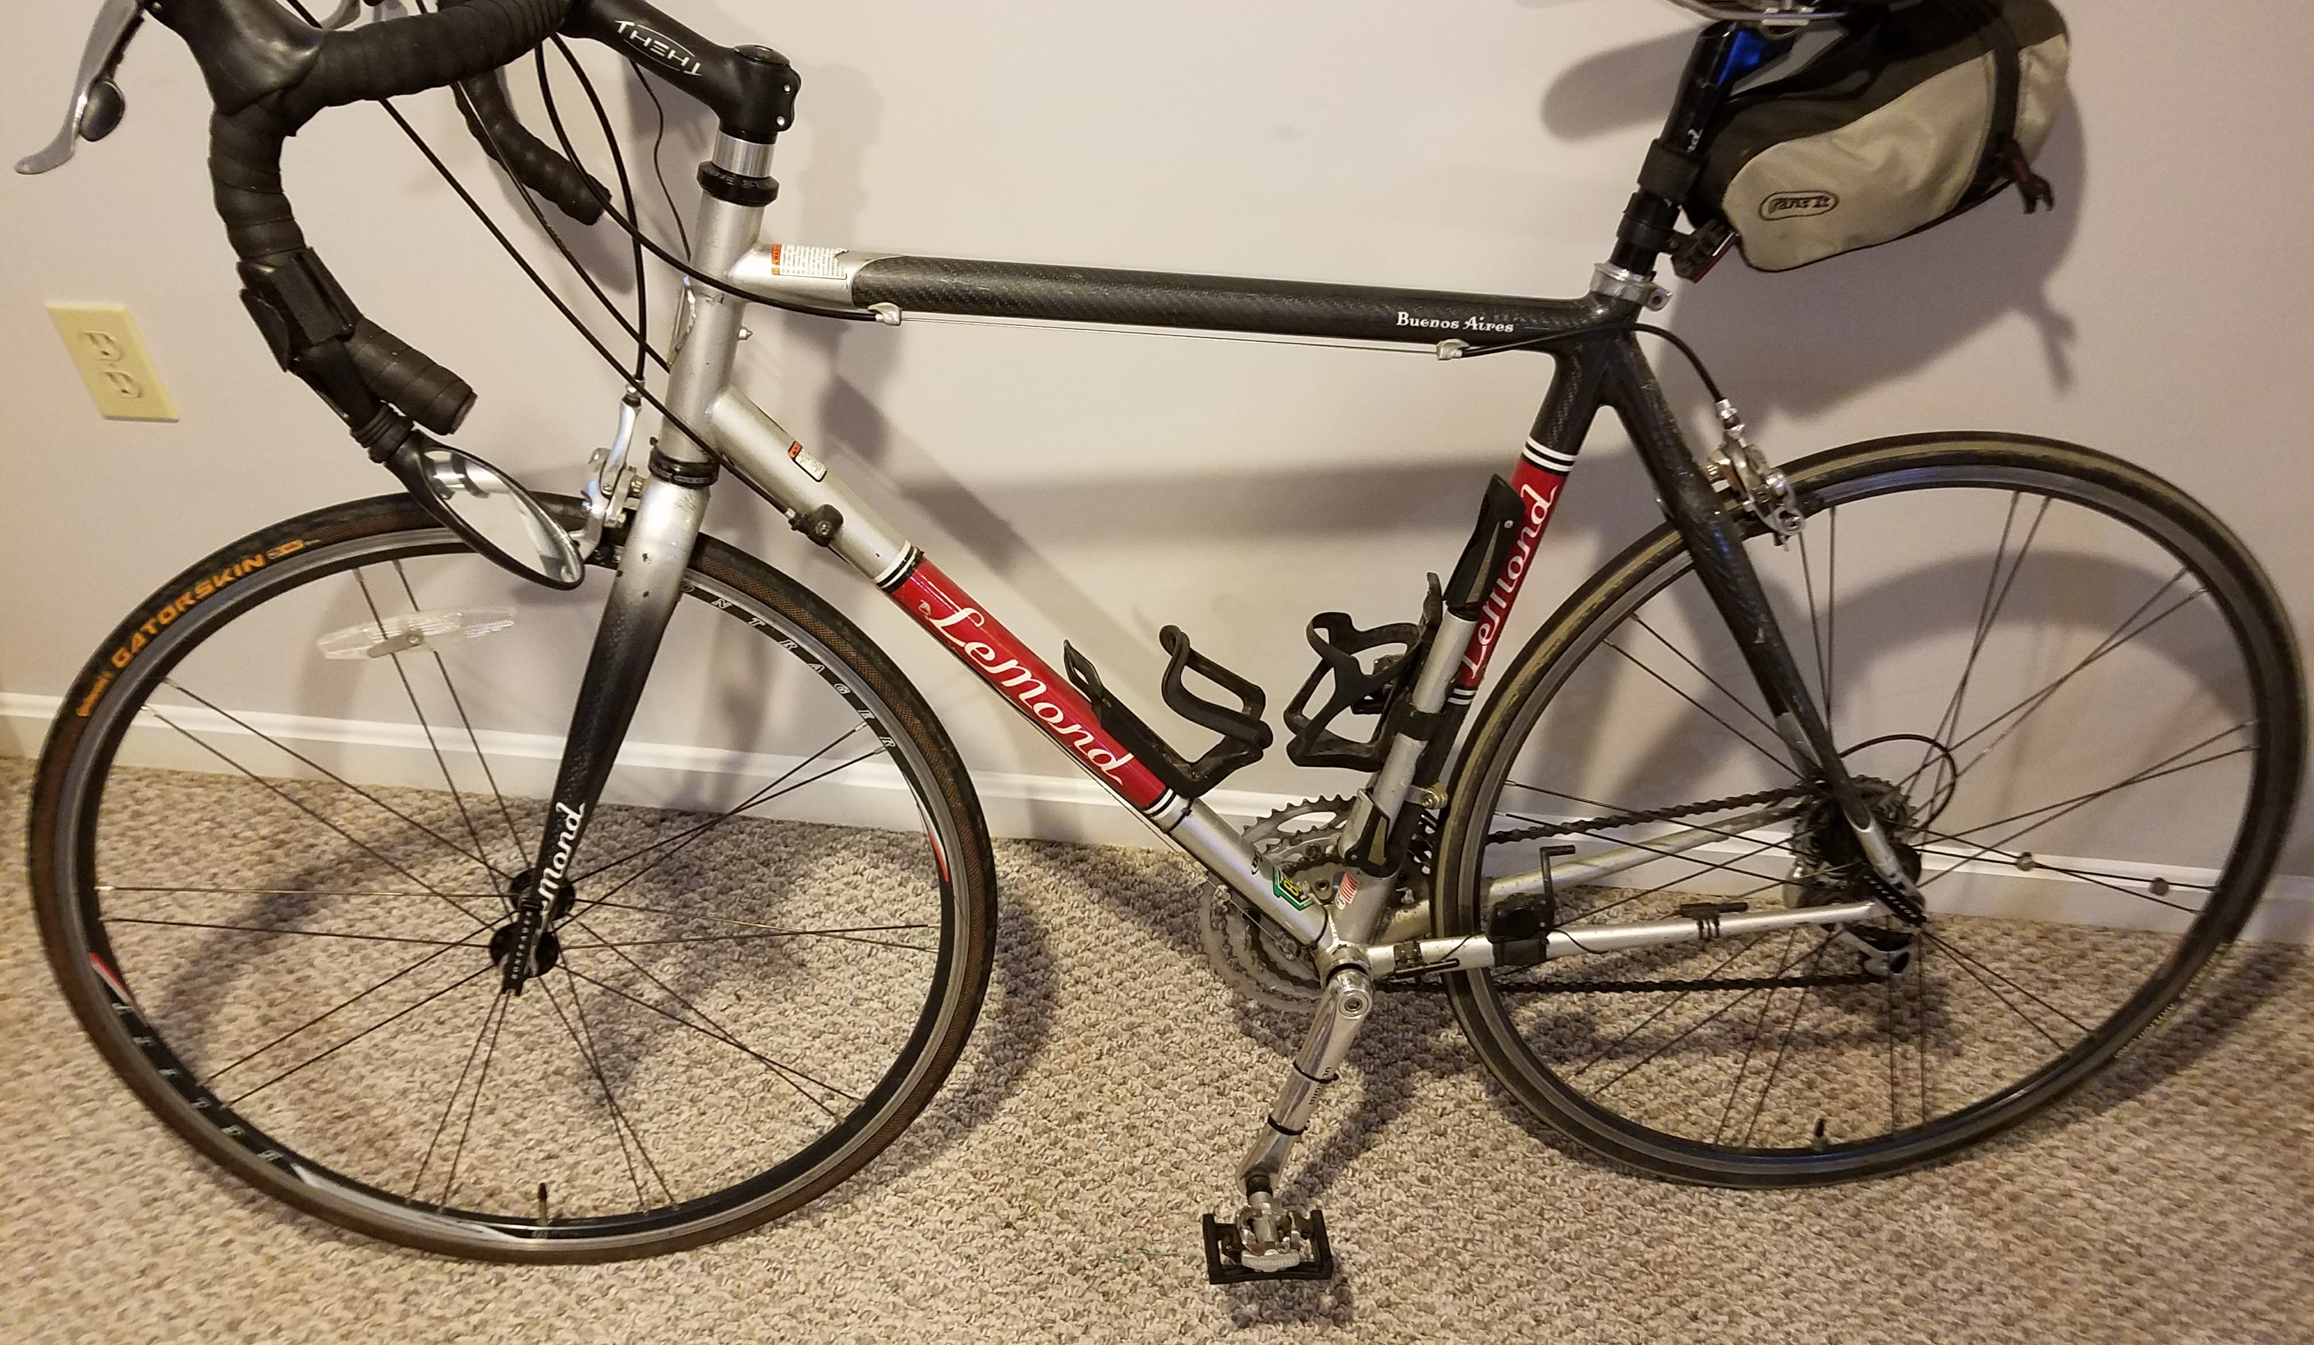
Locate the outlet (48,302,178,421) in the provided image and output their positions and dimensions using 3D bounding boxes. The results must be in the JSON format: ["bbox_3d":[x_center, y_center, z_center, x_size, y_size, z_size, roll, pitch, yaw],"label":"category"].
[{"bbox_3d":[-0.885,-0.261,1.475,0.071,0.115,0.006,4,43,4],"label":"outlet"}]

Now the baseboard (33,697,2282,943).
[{"bbox_3d":[-0.061,0.137,1.717,2.290,0.091,0.014,4,43,4],"label":"baseboard"}]

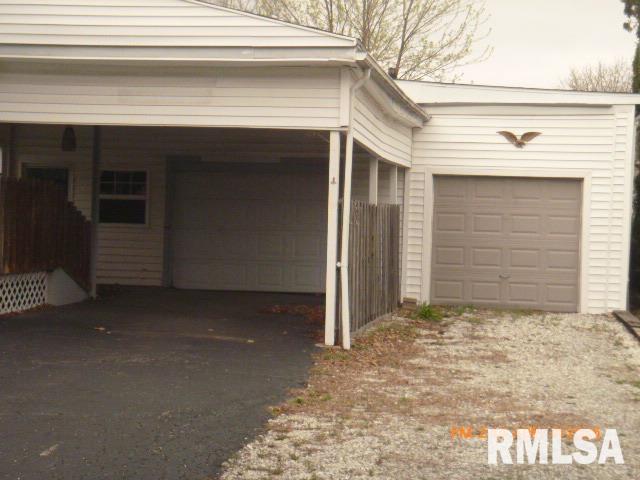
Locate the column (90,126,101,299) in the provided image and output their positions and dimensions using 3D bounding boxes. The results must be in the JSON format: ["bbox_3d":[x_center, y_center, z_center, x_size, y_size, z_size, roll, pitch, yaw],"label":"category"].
[{"bbox_3d":[-3.429,-0.449,18.716,0.088,2.700,0.088,2,1,10],"label":"column"}]

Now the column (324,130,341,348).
[{"bbox_3d":[0.152,-0.015,13.873,0.096,2.420,0.096,2,1,10],"label":"column"}]

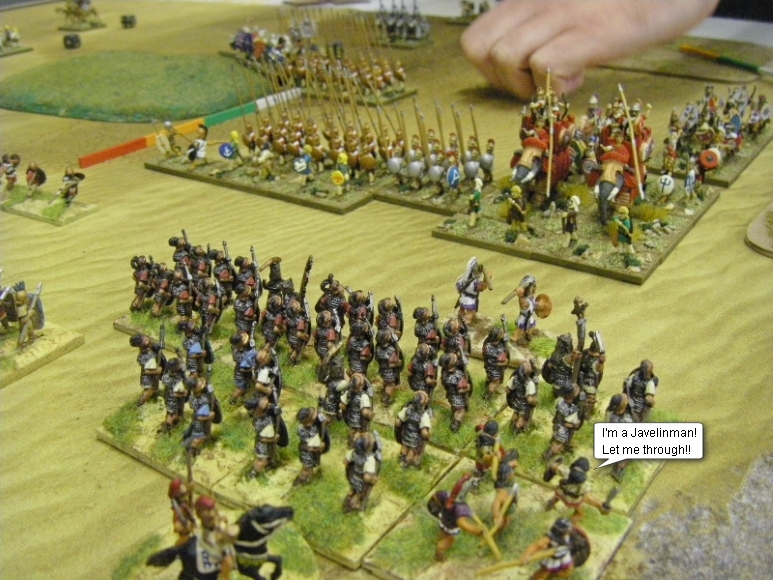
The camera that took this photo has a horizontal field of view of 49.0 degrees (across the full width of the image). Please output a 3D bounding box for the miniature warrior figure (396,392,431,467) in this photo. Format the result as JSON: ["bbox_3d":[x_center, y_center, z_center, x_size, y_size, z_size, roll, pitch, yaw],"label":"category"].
[{"bbox_3d":[0.006,0.031,0.191,0.009,0.019,0.007,5,28,13],"label":"miniature warrior figure"}]

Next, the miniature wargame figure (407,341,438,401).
[{"bbox_3d":[0.009,0.022,0.208,0.008,0.020,0.009,17,32,33],"label":"miniature wargame figure"}]

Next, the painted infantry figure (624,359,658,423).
[{"bbox_3d":[0.060,0.025,0.200,0.009,0.019,0.007,8,29,20],"label":"painted infantry figure"}]

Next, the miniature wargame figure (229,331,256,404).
[{"bbox_3d":[-0.037,0.020,0.217,0.008,0.020,0.009,17,32,33],"label":"miniature wargame figure"}]

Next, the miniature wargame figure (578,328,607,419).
[{"bbox_3d":[0.048,0.020,0.200,0.007,0.022,0.008,12,31,26],"label":"miniature wargame figure"}]

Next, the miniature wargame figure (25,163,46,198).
[{"bbox_3d":[-0.152,-0.048,0.367,0.007,0.014,0.007,11,29,25],"label":"miniature wargame figure"}]

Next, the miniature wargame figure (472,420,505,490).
[{"bbox_3d":[0.022,0.035,0.180,0.007,0.016,0.007,16,33,32],"label":"miniature wargame figure"}]

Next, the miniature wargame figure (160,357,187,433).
[{"bbox_3d":[-0.051,0.026,0.206,0.006,0.019,0.006,22,35,39],"label":"miniature wargame figure"}]

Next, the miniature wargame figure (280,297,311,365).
[{"bbox_3d":[-0.025,0.011,0.234,0.008,0.018,0.008,13,30,26],"label":"miniature wargame figure"}]

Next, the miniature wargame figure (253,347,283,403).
[{"bbox_3d":[-0.029,0.023,0.211,0.009,0.018,0.008,17,33,33],"label":"miniature wargame figure"}]

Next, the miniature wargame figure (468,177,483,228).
[{"bbox_3d":[0.034,-0.033,0.320,0.006,0.018,0.006,-19,31,-31],"label":"miniature wargame figure"}]

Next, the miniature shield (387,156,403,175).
[{"bbox_3d":[0.003,-0.052,0.357,0.007,0.007,0.002,15,31,30],"label":"miniature shield"}]

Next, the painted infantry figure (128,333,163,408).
[{"bbox_3d":[-0.061,0.020,0.217,0.008,0.020,0.009,17,32,33],"label":"painted infantry figure"}]

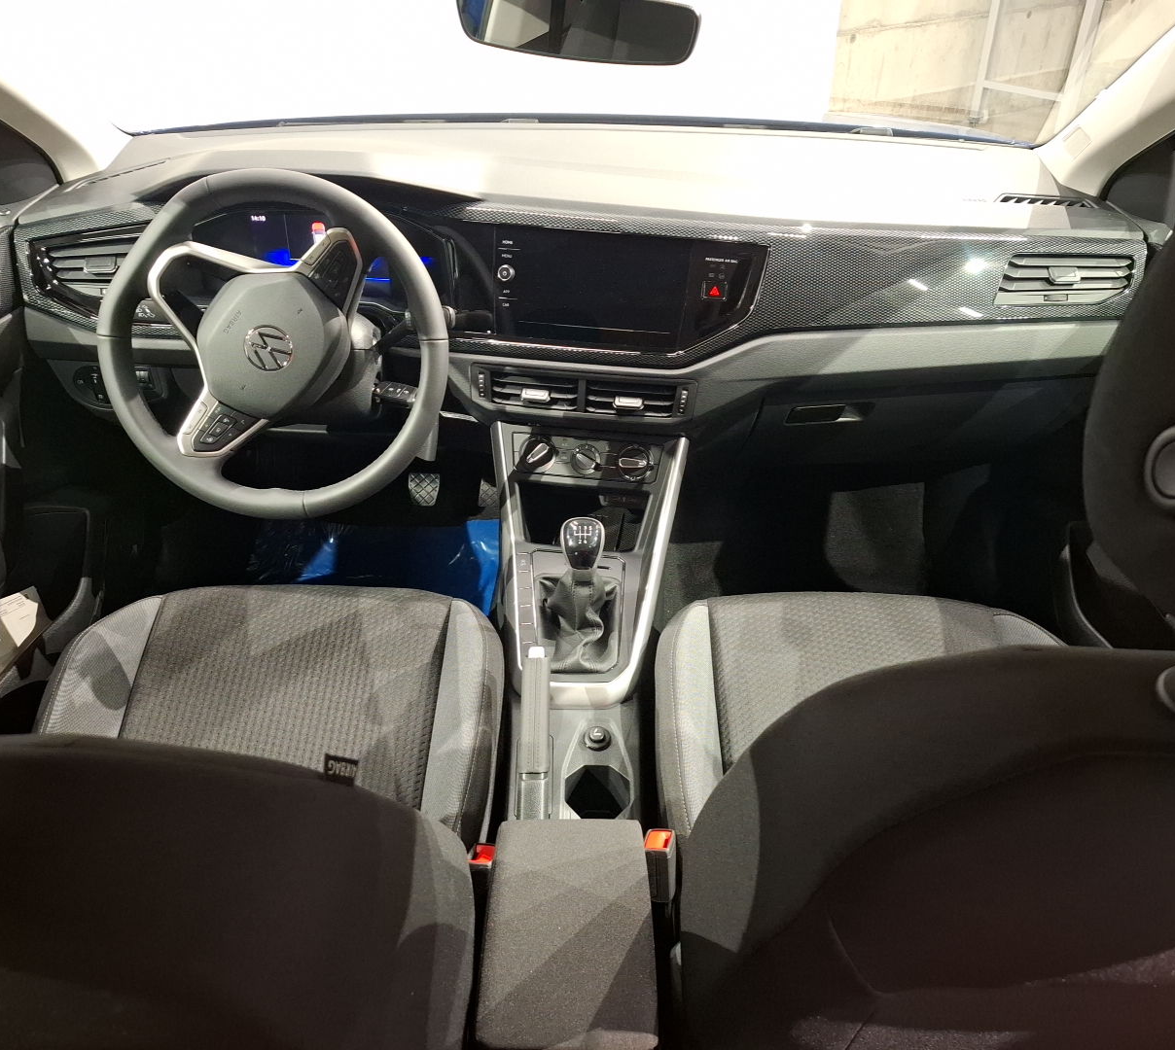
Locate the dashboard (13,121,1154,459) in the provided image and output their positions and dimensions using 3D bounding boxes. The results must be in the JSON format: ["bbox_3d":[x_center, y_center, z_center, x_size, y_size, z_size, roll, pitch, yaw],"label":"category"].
[{"bbox_3d":[-0.004,-0.361,1.335,1.390,0.350,0.570,0,35,0],"label":"dashboard"}]

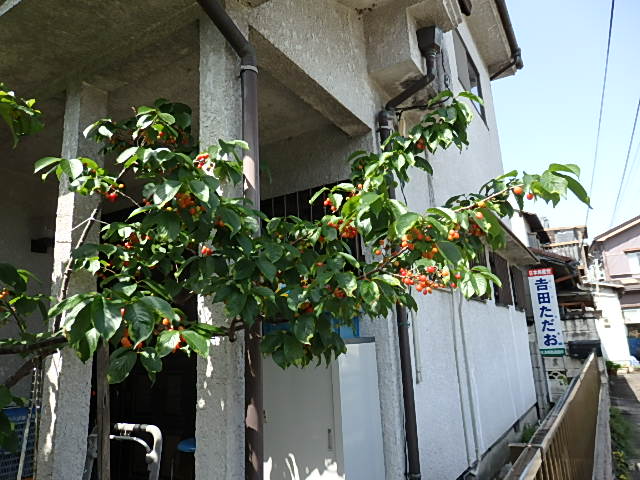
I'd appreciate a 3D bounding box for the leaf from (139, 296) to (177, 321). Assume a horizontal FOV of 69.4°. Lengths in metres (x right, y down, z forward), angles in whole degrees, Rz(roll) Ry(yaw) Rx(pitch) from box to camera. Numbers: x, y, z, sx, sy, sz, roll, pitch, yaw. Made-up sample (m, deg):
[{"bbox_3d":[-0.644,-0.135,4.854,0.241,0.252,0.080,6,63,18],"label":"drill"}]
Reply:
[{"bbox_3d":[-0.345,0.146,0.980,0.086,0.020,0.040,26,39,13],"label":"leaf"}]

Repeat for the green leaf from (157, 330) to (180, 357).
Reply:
[{"bbox_3d":[-0.433,0.296,1.320,0.067,0.072,0.045,1,-13,-18],"label":"green leaf"}]

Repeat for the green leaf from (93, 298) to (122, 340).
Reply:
[{"bbox_3d":[-0.598,0.224,1.300,0.082,0.115,0.050,3,-13,-24],"label":"green leaf"}]

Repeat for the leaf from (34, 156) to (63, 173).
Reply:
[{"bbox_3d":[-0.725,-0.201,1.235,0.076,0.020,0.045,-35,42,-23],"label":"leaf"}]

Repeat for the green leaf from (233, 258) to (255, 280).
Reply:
[{"bbox_3d":[-0.228,0.088,1.380,0.064,0.064,0.040,0,-12,-9],"label":"green leaf"}]

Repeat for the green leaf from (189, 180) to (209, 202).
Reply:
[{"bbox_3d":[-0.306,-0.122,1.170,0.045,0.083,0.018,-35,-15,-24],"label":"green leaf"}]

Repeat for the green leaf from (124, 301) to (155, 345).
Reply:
[{"bbox_3d":[-0.508,0.232,1.300,0.082,0.120,0.045,2,-13,-21],"label":"green leaf"}]

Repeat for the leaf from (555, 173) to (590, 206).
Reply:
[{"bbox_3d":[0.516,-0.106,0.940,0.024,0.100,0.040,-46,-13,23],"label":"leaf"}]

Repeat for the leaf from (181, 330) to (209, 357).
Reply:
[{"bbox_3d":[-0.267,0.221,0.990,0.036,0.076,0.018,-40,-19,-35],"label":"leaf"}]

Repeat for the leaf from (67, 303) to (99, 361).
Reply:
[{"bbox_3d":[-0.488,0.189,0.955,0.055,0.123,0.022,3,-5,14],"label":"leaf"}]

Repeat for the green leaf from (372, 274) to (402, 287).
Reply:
[{"bbox_3d":[0.204,0.124,1.420,0.083,0.036,0.050,-4,-12,8],"label":"green leaf"}]

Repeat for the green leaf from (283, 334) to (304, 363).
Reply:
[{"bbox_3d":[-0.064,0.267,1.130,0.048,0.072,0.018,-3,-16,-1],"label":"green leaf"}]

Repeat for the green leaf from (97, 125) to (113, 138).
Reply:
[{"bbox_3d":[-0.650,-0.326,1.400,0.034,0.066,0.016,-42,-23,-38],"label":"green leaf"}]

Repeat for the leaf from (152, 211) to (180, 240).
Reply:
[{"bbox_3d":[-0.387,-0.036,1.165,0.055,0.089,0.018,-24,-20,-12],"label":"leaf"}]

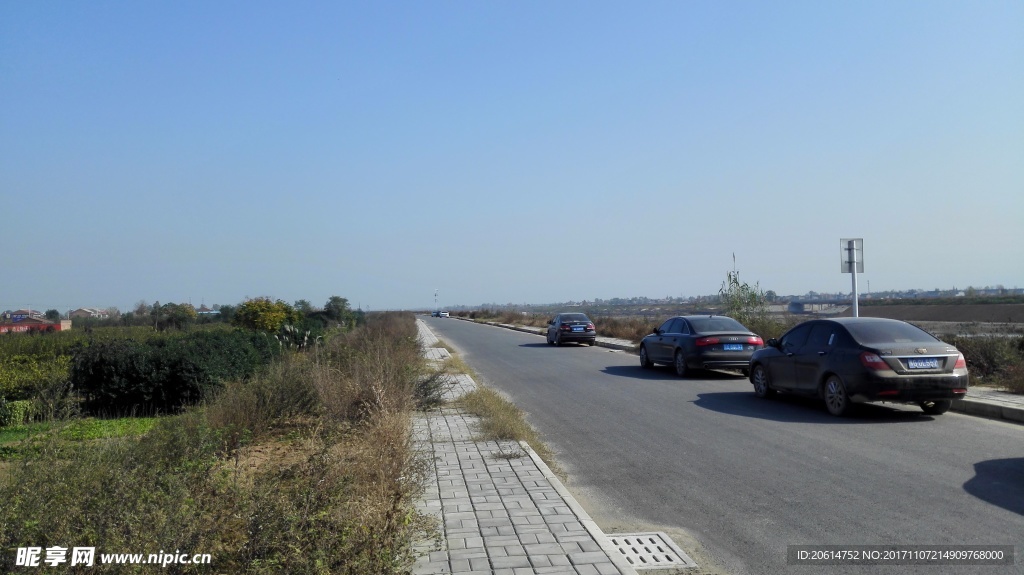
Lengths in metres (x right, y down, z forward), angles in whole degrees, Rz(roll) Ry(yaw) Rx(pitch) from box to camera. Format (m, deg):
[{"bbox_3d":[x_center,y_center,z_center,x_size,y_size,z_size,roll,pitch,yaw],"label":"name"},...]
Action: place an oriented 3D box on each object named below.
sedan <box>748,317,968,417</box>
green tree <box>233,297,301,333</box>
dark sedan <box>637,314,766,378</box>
[{"bbox_3d":[5.680,1.298,13.120,1.790,1.470,4.630,-1,-2,-6],"label":"sedan"},{"bbox_3d":[-20.999,2.828,65.000,5.700,4.116,5.400,-1,-2,0],"label":"green tree"},{"bbox_3d":[4.890,1.520,20.300,1.874,1.455,5.000,-1,-2,-7],"label":"dark sedan"}]

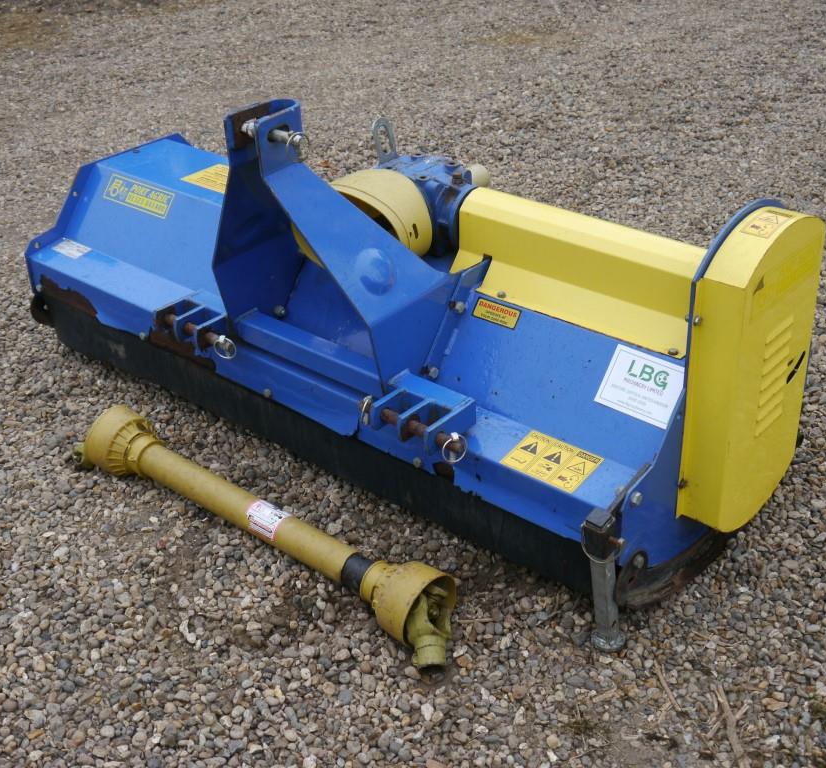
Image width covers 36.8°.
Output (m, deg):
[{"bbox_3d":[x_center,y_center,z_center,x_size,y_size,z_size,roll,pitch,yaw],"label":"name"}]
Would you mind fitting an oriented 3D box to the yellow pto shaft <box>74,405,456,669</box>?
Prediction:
[{"bbox_3d":[-0.348,0.288,2.707,1.154,0.162,0.162,22,37,37],"label":"yellow pto shaft"}]

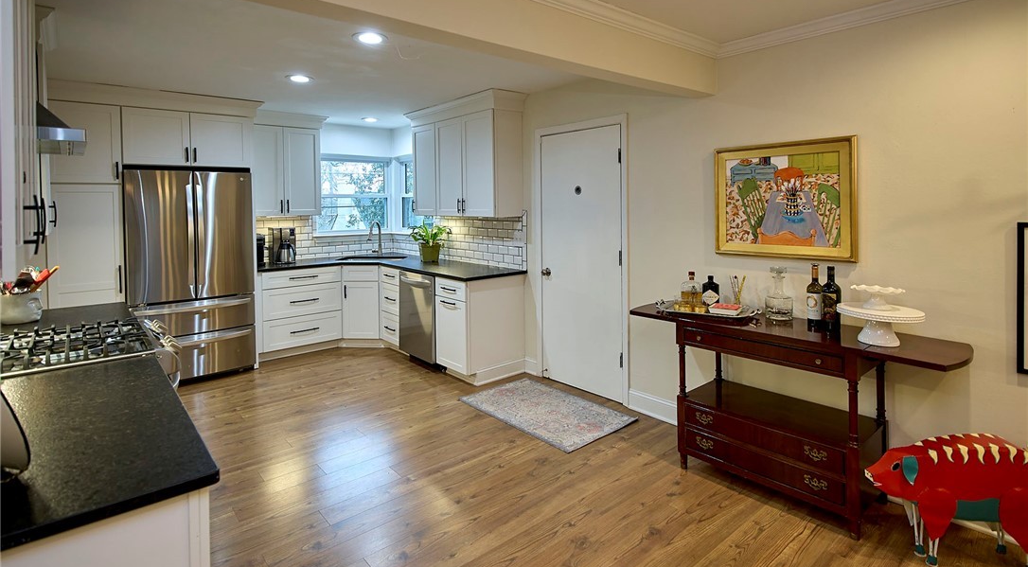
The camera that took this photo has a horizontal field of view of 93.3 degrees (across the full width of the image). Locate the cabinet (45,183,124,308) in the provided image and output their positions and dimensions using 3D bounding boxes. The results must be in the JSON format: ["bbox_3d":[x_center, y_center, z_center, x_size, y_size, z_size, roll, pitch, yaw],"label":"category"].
[{"bbox_3d":[-3.409,0.024,3.938,0.444,1.619,0.660,-7,9,-40],"label":"cabinet"}]

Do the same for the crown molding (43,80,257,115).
[{"bbox_3d":[-2.812,-1.462,3.900,1.425,0.144,0.110,-7,9,-40],"label":"crown molding"}]

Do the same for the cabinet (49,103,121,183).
[{"bbox_3d":[-3.470,-1.100,3.960,0.440,0.620,0.600,-5,8,-38],"label":"cabinet"}]

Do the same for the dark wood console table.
[{"bbox_3d":[1.346,0.631,2.544,0.485,0.822,1.475,-7,9,-40],"label":"dark wood console table"}]

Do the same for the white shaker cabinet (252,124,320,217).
[{"bbox_3d":[-2.470,-1.170,5.140,0.730,0.930,0.340,-5,8,-38],"label":"white shaker cabinet"}]

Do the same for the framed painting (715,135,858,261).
[{"bbox_3d":[1.478,-0.450,2.710,0.040,0.640,0.735,-7,8,-44],"label":"framed painting"}]

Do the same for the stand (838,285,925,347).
[{"bbox_3d":[1.661,0.134,2.201,0.314,0.260,0.314,-7,9,-40],"label":"stand"}]

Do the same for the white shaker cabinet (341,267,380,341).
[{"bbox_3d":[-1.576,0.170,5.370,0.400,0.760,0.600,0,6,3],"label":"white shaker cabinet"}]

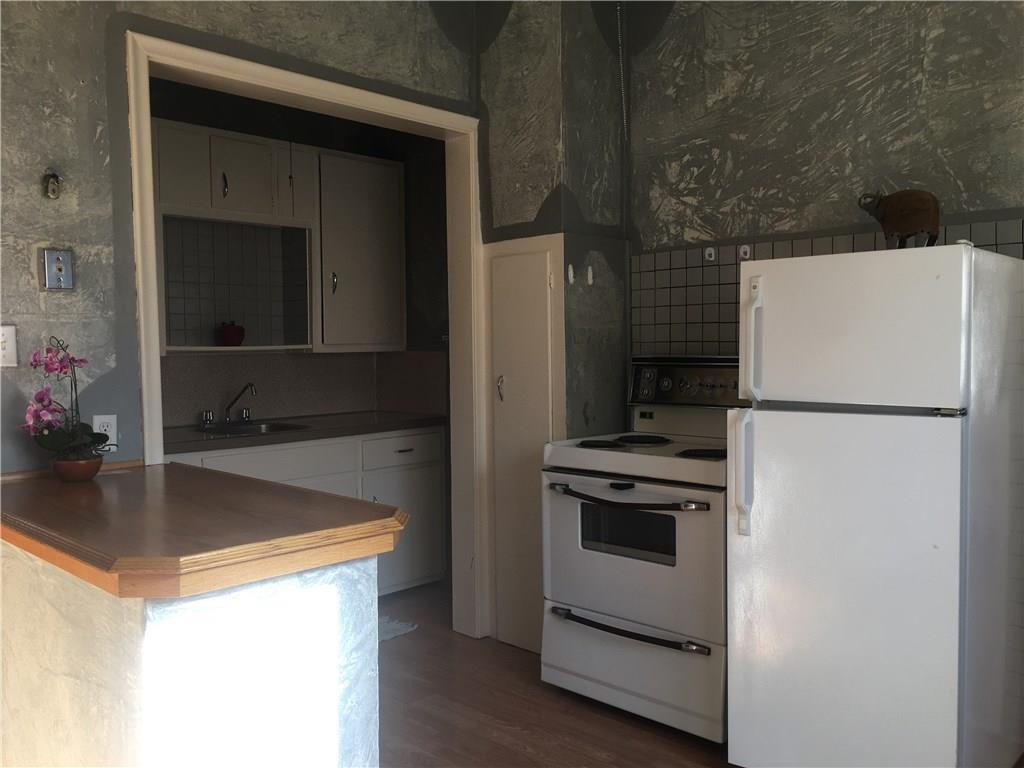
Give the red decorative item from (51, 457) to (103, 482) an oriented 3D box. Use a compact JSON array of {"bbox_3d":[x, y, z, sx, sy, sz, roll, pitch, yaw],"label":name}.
[{"bbox_3d":[-1.215,0.238,2.403,0.125,0.060,0.125,-1,3,0],"label":"red decorative item"}]

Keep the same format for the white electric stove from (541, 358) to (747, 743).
[{"bbox_3d":[0.596,0.518,3.129,0.768,1.213,0.662,2,4,44],"label":"white electric stove"}]

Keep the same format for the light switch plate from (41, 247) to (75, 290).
[{"bbox_3d":[-1.301,-0.327,2.461,0.013,0.111,0.072,2,4,44],"label":"light switch plate"}]

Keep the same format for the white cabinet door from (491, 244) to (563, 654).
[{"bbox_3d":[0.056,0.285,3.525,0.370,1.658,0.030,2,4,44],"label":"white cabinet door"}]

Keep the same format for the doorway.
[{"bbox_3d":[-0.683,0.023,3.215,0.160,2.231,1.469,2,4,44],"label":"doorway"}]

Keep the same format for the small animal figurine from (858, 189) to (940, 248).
[{"bbox_3d":[1.053,-0.437,2.332,0.198,0.185,0.085,1,3,38],"label":"small animal figurine"}]

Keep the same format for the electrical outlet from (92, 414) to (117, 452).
[{"bbox_3d":[-1.224,0.148,2.568,0.008,0.115,0.068,2,4,44],"label":"electrical outlet"}]

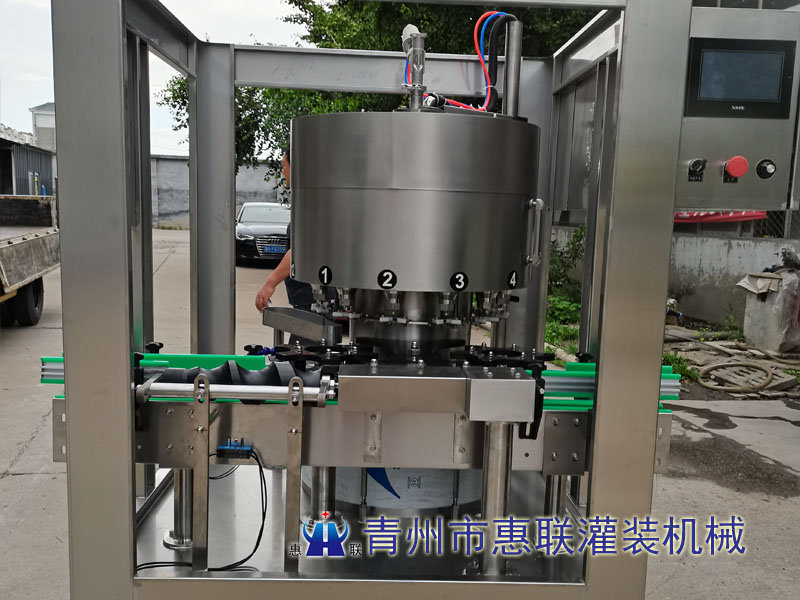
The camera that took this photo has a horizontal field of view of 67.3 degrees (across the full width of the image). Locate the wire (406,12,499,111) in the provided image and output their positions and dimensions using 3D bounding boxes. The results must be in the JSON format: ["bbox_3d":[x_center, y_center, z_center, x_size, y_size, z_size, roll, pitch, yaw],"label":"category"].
[{"bbox_3d":[0.127,-0.586,1.479,0.212,0.235,0.090,1,8,-3],"label":"wire"}]

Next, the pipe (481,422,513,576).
[{"bbox_3d":[0.201,0.400,1.230,0.047,0.319,0.047,1,8,-3],"label":"pipe"}]

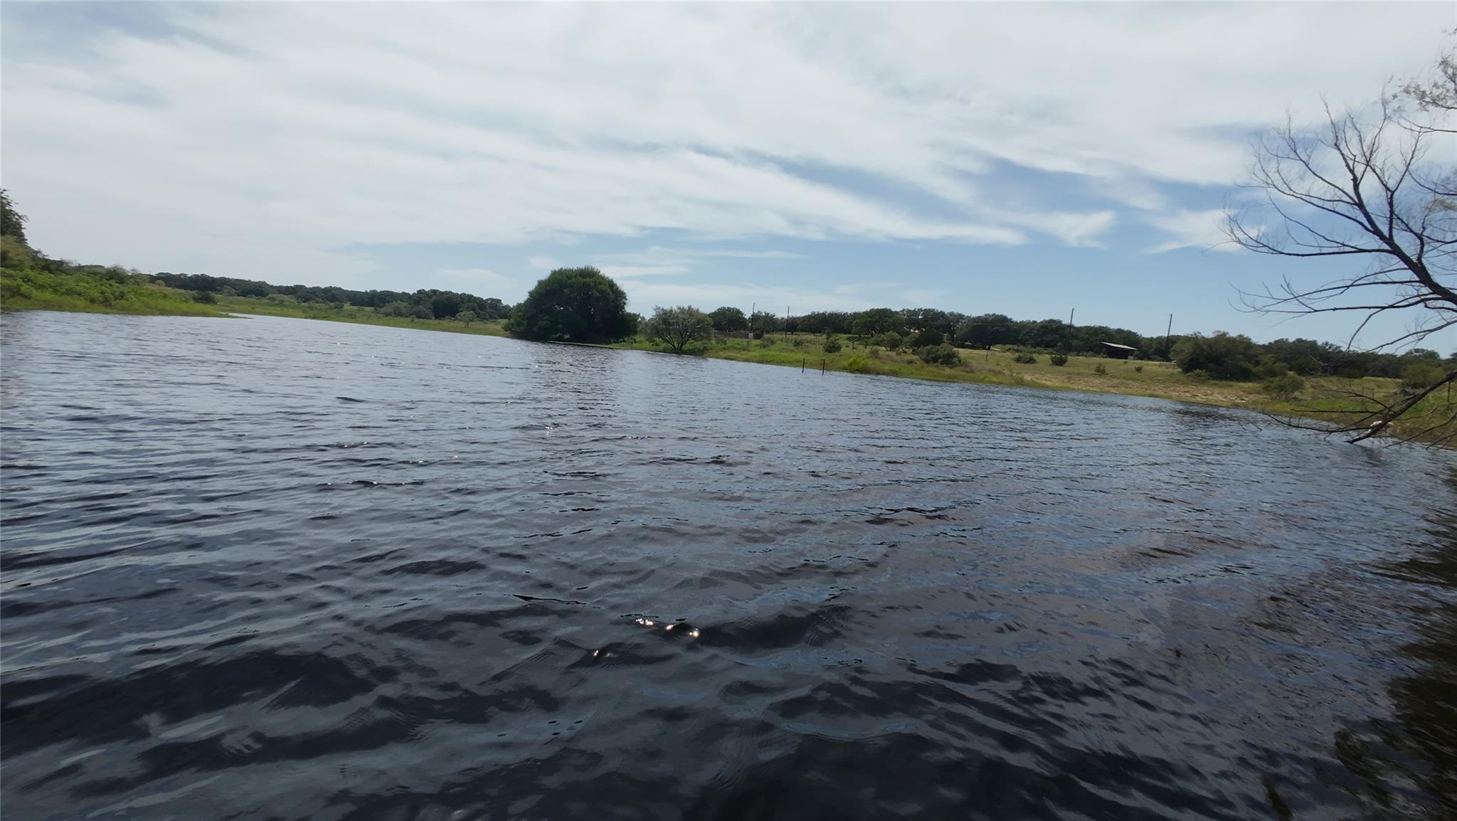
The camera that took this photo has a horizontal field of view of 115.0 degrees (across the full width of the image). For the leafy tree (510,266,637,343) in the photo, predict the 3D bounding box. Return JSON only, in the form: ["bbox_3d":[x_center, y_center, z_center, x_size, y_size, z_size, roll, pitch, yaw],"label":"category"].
[{"bbox_3d":[-17.694,-11.957,52.926,14.000,8.730,13.000,1,9,-19],"label":"leafy tree"}]

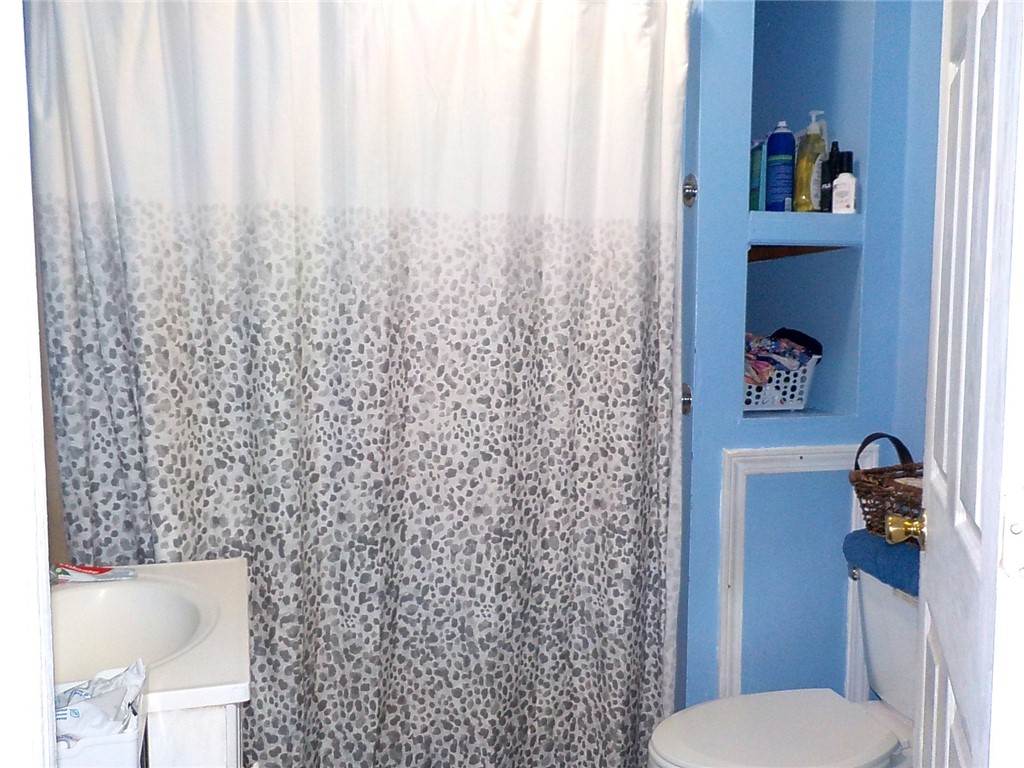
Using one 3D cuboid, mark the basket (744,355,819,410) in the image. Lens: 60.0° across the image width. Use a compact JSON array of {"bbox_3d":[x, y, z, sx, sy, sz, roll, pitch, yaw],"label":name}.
[{"bbox_3d":[0.625,-0.012,2.312,0.252,0.136,0.230,-1,5,-10],"label":"basket"}]

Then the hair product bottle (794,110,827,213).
[{"bbox_3d":[0.700,-0.517,2.089,0.066,0.243,0.053,-3,6,-32],"label":"hair product bottle"}]

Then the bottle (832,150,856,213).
[{"bbox_3d":[0.781,-0.470,2.083,0.053,0.150,0.040,1,5,13],"label":"bottle"}]

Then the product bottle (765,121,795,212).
[{"bbox_3d":[0.623,-0.501,2.061,0.065,0.214,0.065,2,5,18],"label":"product bottle"}]

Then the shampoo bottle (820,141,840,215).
[{"bbox_3d":[0.763,-0.489,2.121,0.052,0.180,0.042,1,5,3],"label":"shampoo bottle"}]

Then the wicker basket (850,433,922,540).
[{"bbox_3d":[0.892,0.228,1.818,0.240,0.212,0.280,-2,6,-28],"label":"wicker basket"}]

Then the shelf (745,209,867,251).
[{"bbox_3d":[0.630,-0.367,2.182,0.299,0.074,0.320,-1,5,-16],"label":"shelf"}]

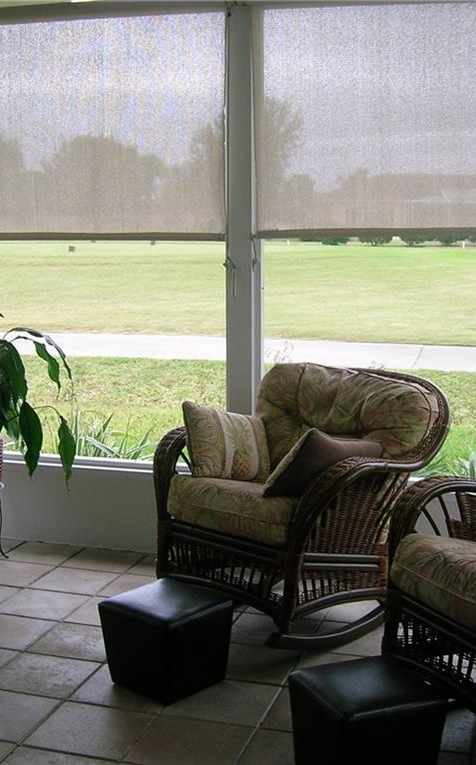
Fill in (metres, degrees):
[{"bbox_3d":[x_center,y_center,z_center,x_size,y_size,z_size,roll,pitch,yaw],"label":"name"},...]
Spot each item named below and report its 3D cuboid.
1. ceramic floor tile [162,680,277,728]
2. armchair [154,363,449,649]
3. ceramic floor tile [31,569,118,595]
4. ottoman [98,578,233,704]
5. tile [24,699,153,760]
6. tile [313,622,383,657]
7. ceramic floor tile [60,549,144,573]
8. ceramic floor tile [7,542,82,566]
[{"bbox_3d":[-0.053,1.009,3.176,0.295,0.010,0.295,3,7,15],"label":"ceramic floor tile"},{"bbox_3d":[0.247,0.457,3.959,0.783,0.912,0.921,8,10,41],"label":"armchair"},{"bbox_3d":[-0.714,0.876,4.424,0.315,0.012,0.315,2,8,16],"label":"ceramic floor tile"},{"bbox_3d":[-0.234,0.860,3.343,0.315,0.295,0.315,6,10,39],"label":"ottoman"},{"bbox_3d":[-0.436,1.045,3.009,0.315,0.012,0.315,2,8,16],"label":"tile"},{"bbox_3d":[0.439,0.971,3.806,0.320,0.010,0.320,2,8,15],"label":"tile"},{"bbox_3d":[-0.616,0.820,4.591,0.295,0.010,0.295,3,7,15],"label":"ceramic floor tile"},{"bbox_3d":[-0.949,0.833,4.863,0.320,0.010,0.320,2,8,15],"label":"ceramic floor tile"}]

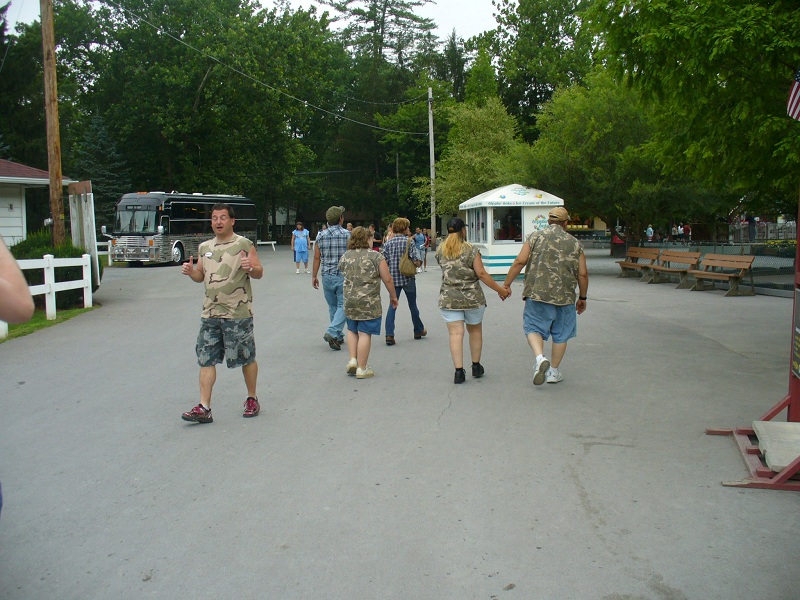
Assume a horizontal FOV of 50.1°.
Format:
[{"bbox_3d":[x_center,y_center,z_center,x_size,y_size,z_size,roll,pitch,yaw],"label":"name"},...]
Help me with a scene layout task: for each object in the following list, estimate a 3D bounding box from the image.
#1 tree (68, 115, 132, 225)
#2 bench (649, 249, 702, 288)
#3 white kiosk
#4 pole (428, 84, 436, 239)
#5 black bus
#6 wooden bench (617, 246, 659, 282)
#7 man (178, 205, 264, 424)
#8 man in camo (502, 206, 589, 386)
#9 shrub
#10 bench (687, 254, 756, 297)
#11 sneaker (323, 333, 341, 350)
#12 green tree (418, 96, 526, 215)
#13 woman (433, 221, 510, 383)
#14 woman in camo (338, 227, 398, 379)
[{"bbox_3d":[-16.056,-6.041,45.640,3.600,7.601,3.600,-2,5,0],"label":"tree"},{"bbox_3d":[6.521,-0.740,20.273,0.650,0.830,1.900,-1,5,-7],"label":"bench"},{"bbox_3d":[3.079,-1.913,23.854,2.244,2.613,2.319,-2,5,-12],"label":"white kiosk"},{"bbox_3d":[1.616,-6.567,43.114,0.270,8.142,0.270,-2,5,0],"label":"pole"},{"bbox_3d":[-10.800,-3.870,44.400,2.600,3.250,12.000,0,6,12],"label":"black bus"},{"bbox_3d":[6.368,-0.962,22.753,0.650,0.830,1.900,-1,5,-7],"label":"wooden bench"},{"bbox_3d":[-1.456,0.093,6.960,0.660,1.763,0.520,0,5,7],"label":"man"},{"bbox_3d":[1.447,-0.056,8.433,0.840,1.722,0.620,0,5,10],"label":"man in camo"},{"bbox_3d":[-7.862,-0.829,19.595,2.000,1.500,1.700,-2,5,-17],"label":"shrub"},{"bbox_3d":[6.823,-0.553,18.151,0.650,0.830,1.900,-2,5,-9],"label":"bench"},{"bbox_3d":[-0.869,0.527,10.850,0.110,0.125,0.300,-18,-39,29],"label":"sneaker"},{"bbox_3d":[3.338,-5.794,39.660,5.100,7.163,5.000,-2,5,0],"label":"green tree"},{"bbox_3d":[0.723,-0.001,8.601,0.760,1.670,0.480,-1,5,7],"label":"woman"},{"bbox_3d":[-0.328,0.022,8.842,0.570,1.538,0.450,1,5,14],"label":"woman in camo"}]

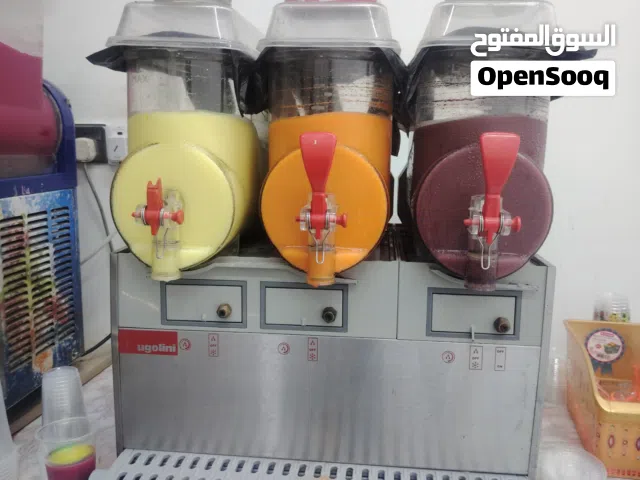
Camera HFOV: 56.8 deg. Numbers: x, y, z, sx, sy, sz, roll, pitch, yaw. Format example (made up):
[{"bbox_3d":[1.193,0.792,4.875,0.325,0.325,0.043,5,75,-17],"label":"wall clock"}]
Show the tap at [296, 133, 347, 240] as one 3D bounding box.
[{"bbox_3d":[0.002,-0.062,0.690,0.056,0.120,0.045,2,9,5],"label":"tap"}]

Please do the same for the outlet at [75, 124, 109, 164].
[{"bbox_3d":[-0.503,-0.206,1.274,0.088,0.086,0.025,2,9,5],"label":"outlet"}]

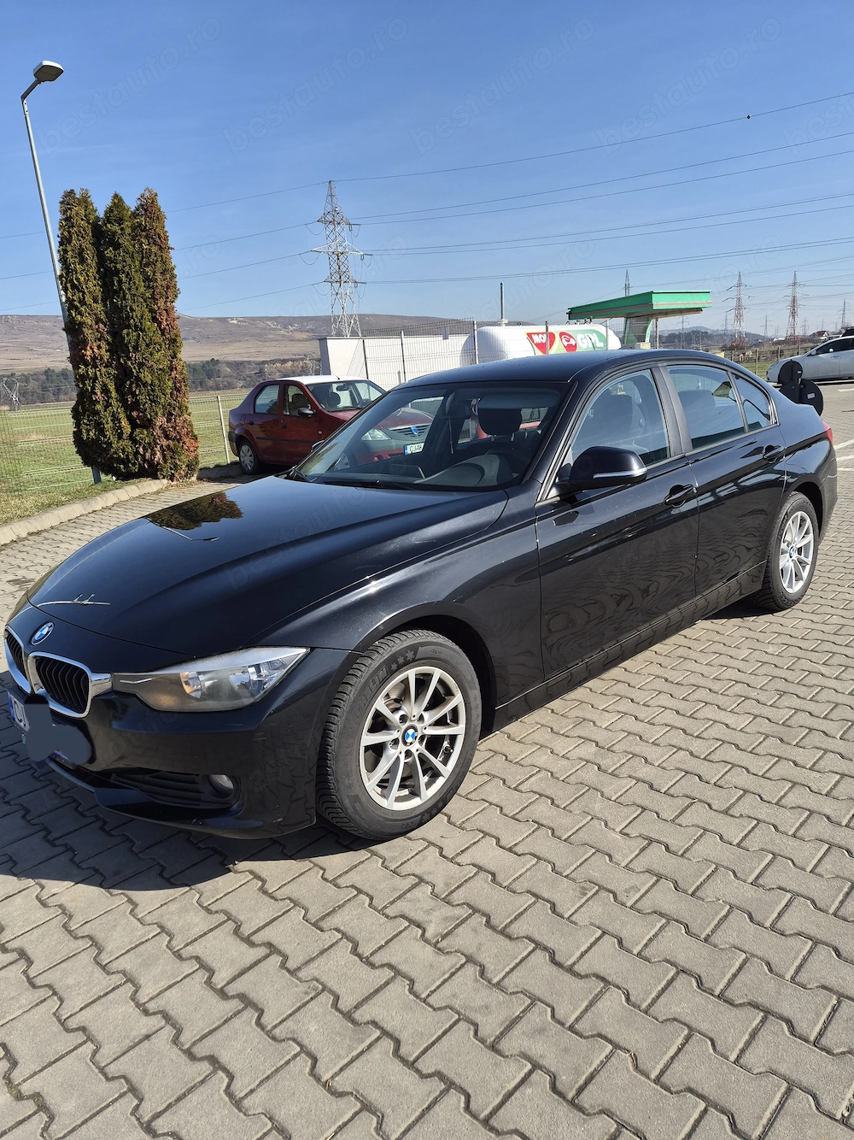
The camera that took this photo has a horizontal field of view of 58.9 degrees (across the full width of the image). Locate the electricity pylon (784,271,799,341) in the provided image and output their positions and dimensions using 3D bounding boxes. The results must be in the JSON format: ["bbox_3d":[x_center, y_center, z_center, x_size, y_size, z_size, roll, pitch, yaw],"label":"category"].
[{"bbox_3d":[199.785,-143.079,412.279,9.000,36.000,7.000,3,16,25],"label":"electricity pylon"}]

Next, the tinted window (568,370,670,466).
[{"bbox_3d":[0.746,-0.590,3.018,0.800,0.400,0.060,-17,-3,-41],"label":"tinted window"}]

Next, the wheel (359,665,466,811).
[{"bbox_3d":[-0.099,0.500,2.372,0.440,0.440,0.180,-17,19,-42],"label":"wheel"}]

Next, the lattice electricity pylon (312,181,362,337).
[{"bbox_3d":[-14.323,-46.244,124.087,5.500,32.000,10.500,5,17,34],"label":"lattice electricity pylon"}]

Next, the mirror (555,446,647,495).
[{"bbox_3d":[0.615,-0.353,2.707,0.200,0.160,0.245,-16,17,-41],"label":"mirror"}]

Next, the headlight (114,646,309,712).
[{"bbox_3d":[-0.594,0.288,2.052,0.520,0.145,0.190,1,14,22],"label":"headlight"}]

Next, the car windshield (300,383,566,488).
[{"bbox_3d":[-0.029,-0.589,3.314,1.400,0.130,0.750,9,52,46],"label":"car windshield"}]

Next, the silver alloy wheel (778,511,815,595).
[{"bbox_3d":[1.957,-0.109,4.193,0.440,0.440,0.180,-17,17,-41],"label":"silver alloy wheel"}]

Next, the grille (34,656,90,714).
[{"bbox_3d":[-1.057,0.336,2.234,0.270,0.165,0.060,5,16,37],"label":"grille"}]

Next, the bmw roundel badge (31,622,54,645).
[{"bbox_3d":[-1.194,0.199,2.357,0.082,0.012,0.082,11,57,46],"label":"bmw roundel badge"}]

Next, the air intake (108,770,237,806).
[{"bbox_3d":[-0.699,0.598,2.128,0.450,0.100,0.090,1,14,22],"label":"air intake"}]

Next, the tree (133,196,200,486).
[{"bbox_3d":[-4.024,-3.481,11.405,0.800,4.117,0.800,-5,14,0],"label":"tree"}]

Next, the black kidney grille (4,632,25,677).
[{"bbox_3d":[-1.348,0.283,2.511,0.060,0.160,0.280,-13,17,-31],"label":"black kidney grille"}]

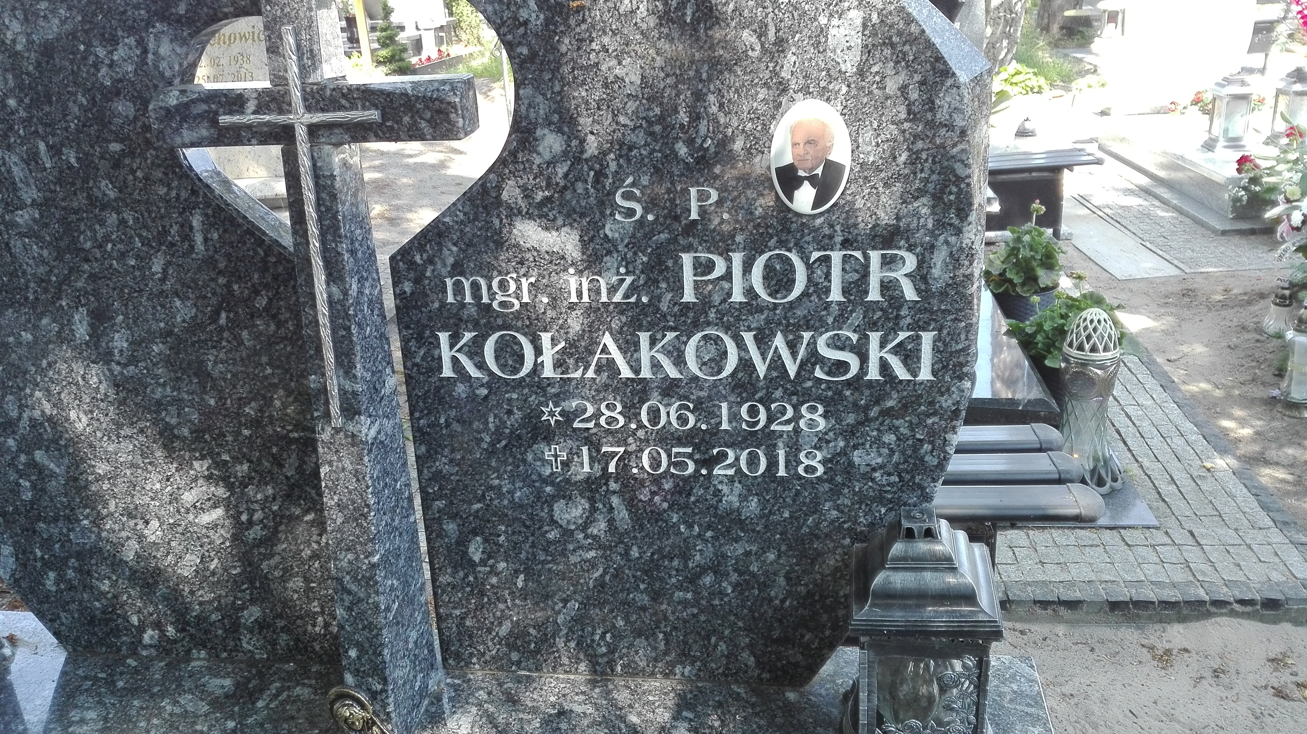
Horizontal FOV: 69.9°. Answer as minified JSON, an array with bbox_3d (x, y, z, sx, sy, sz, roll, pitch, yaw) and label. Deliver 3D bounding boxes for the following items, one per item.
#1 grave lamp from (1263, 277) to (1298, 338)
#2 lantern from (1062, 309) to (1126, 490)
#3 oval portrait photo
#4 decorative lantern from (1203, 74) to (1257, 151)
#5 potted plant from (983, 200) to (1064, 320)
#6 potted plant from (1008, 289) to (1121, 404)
[{"bbox_3d":[2.104,-0.207,3.111,0.118,0.195,0.118,-2,25,8],"label":"grave lamp"},{"bbox_3d":[1.080,0.077,2.296,0.147,0.455,0.147,-2,25,8],"label":"lantern"},{"bbox_3d":[0.187,-0.249,1.110,0.095,0.135,0.010,0,17,11],"label":"oval portrait photo"},{"bbox_3d":[2.763,-1.230,4.483,0.175,0.360,0.175,-4,25,3],"label":"decorative lantern"},{"bbox_3d":[1.165,-0.258,2.920,0.270,0.480,0.270,-2,25,8],"label":"potted plant"},{"bbox_3d":[1.115,-0.020,2.530,0.310,0.430,0.310,-2,25,8],"label":"potted plant"}]

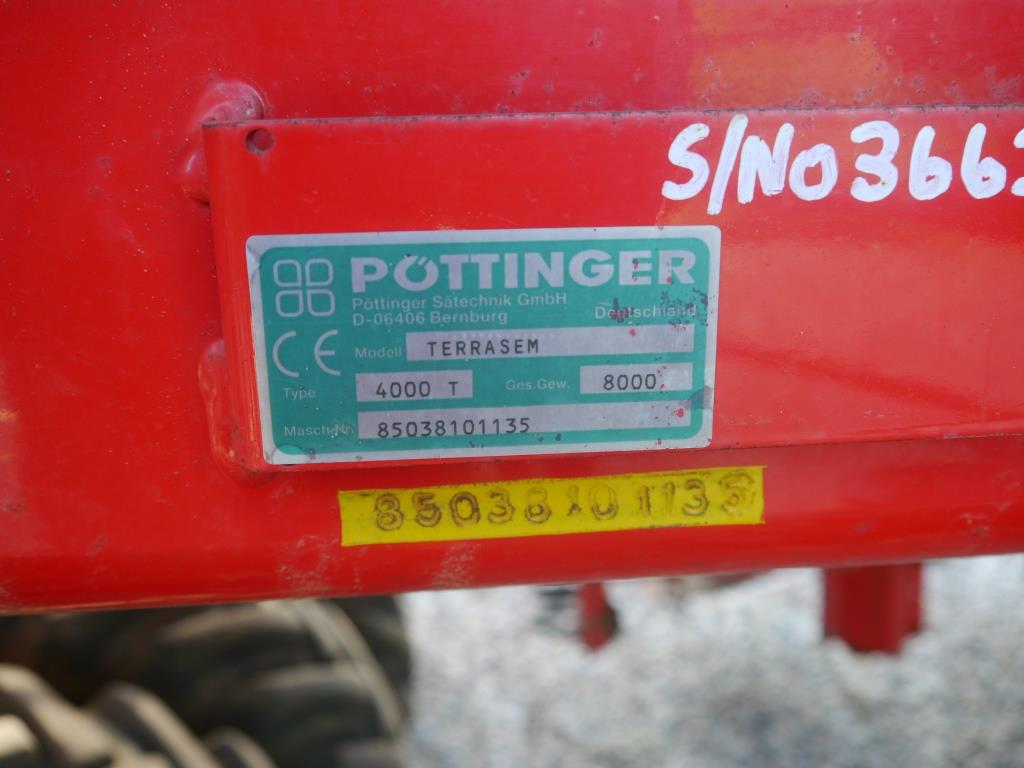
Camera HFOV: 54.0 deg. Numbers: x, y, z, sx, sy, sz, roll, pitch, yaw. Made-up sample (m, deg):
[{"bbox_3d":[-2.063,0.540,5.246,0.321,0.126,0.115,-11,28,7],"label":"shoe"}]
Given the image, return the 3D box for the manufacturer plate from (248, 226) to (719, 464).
[{"bbox_3d":[-0.005,-0.008,0.227,0.104,0.052,0.001,-2,15,-4],"label":"manufacturer plate"}]

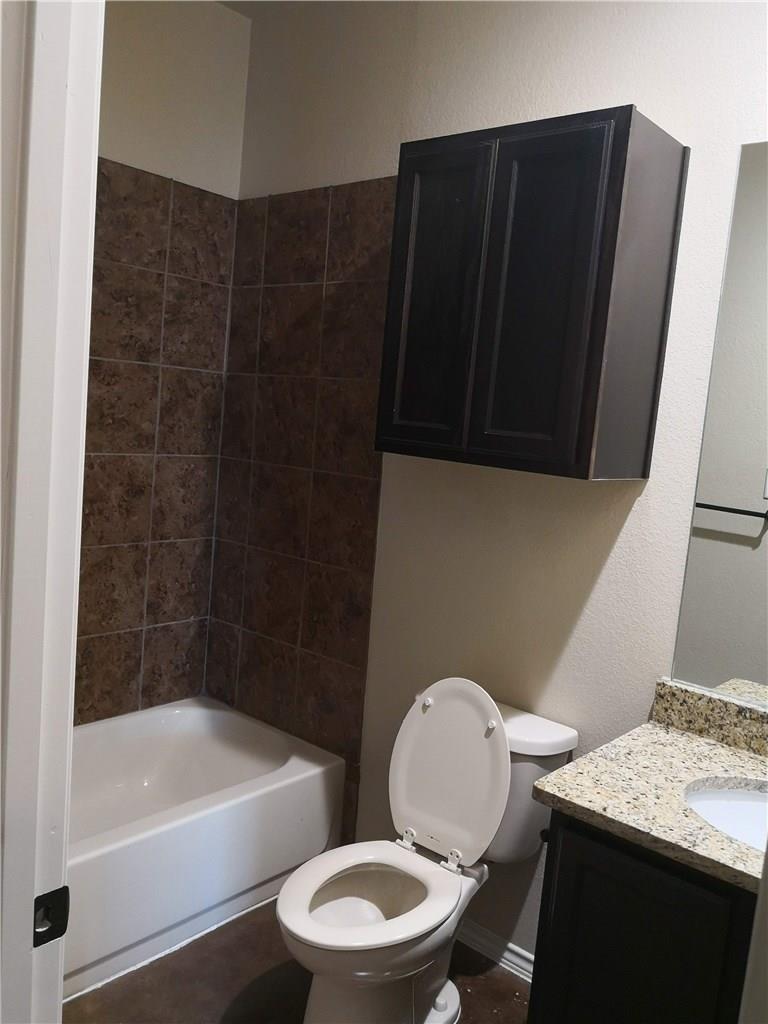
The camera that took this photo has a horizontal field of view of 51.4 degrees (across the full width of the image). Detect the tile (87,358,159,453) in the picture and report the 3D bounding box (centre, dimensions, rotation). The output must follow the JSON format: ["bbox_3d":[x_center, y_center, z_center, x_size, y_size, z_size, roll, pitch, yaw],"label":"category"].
[{"bbox_3d":[-0.879,-0.343,2.643,0.015,0.304,0.295,10,9,39],"label":"tile"}]

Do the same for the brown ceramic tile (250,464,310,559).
[{"bbox_3d":[-0.365,-0.008,2.803,0.315,0.305,0.012,10,8,40],"label":"brown ceramic tile"}]

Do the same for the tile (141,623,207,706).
[{"bbox_3d":[-0.776,0.563,2.983,0.012,0.310,0.277,10,8,40],"label":"tile"}]

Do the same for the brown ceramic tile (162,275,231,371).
[{"bbox_3d":[-0.671,-0.662,2.848,0.012,0.305,0.277,10,8,40],"label":"brown ceramic tile"}]

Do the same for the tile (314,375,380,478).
[{"bbox_3d":[-0.103,-0.268,2.570,0.306,0.304,0.015,10,9,39],"label":"tile"}]

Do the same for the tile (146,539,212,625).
[{"bbox_3d":[-0.740,0.254,2.921,0.010,0.302,0.274,10,8,39],"label":"tile"}]

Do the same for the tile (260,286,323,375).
[{"bbox_3d":[-0.313,-0.619,2.735,0.315,0.305,0.012,10,8,40],"label":"tile"}]

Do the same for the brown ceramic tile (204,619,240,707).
[{"bbox_3d":[-0.602,0.565,3.006,0.175,0.302,0.010,10,8,39],"label":"brown ceramic tile"}]

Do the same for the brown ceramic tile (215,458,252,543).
[{"bbox_3d":[-0.551,-0.041,2.953,0.177,0.304,0.015,10,9,39],"label":"brown ceramic tile"}]

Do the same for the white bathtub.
[{"bbox_3d":[-0.920,0.963,2.302,0.753,0.356,1.524,10,8,40],"label":"white bathtub"}]

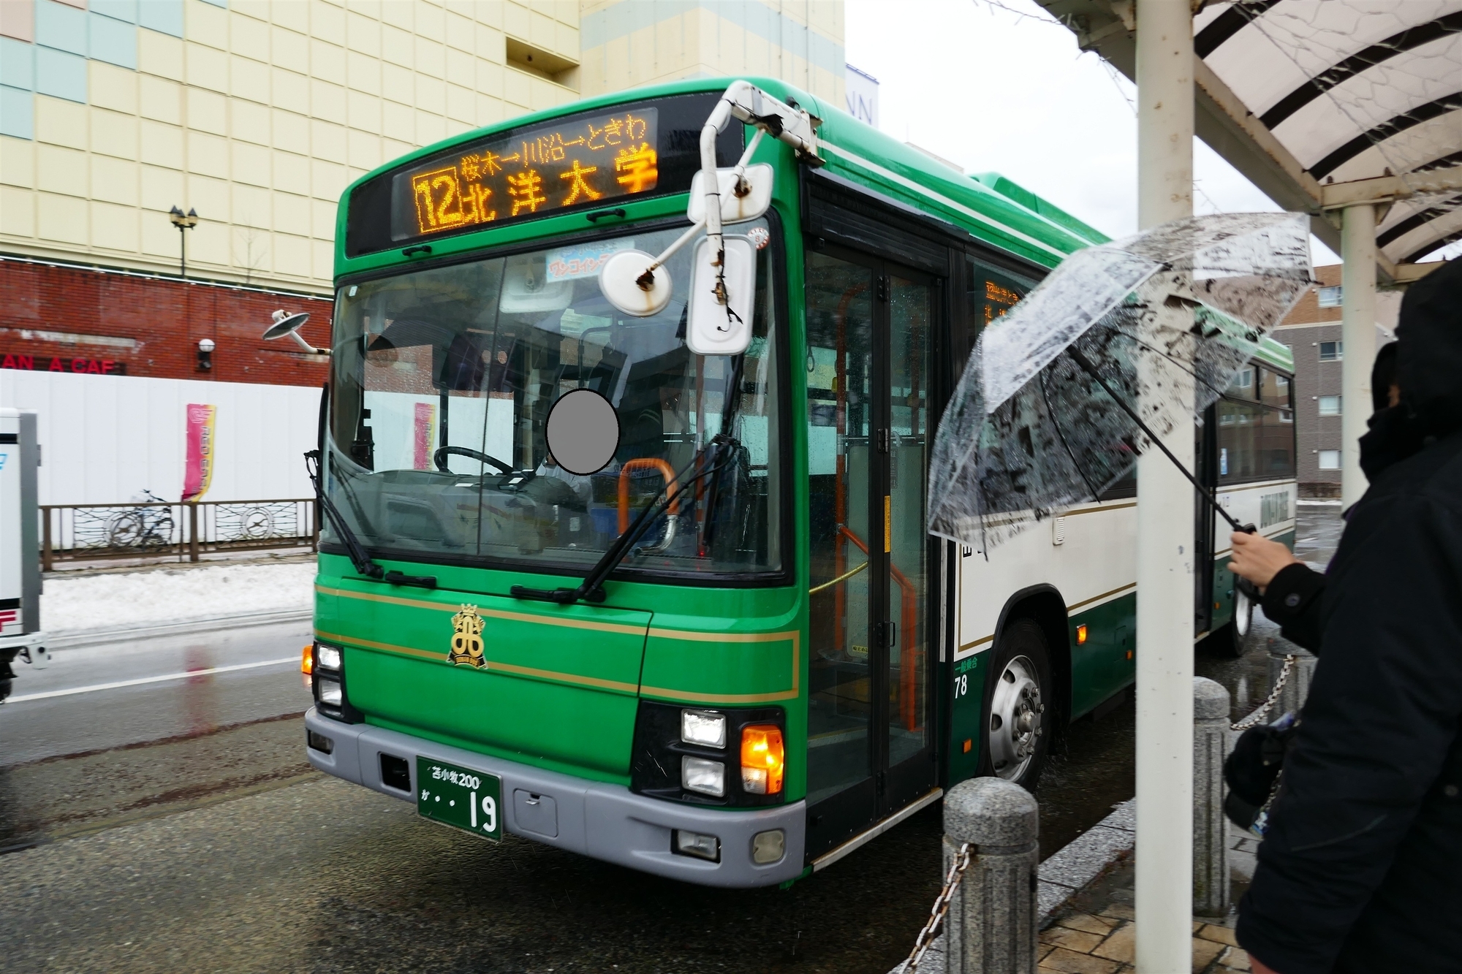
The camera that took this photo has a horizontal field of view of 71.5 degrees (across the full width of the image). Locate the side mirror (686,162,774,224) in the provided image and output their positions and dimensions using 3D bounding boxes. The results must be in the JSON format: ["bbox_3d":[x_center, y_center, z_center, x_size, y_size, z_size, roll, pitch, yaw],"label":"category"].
[{"bbox_3d":[-0.002,-0.838,2.910,0.240,0.190,0.070,-1,-24,-13],"label":"side mirror"}]

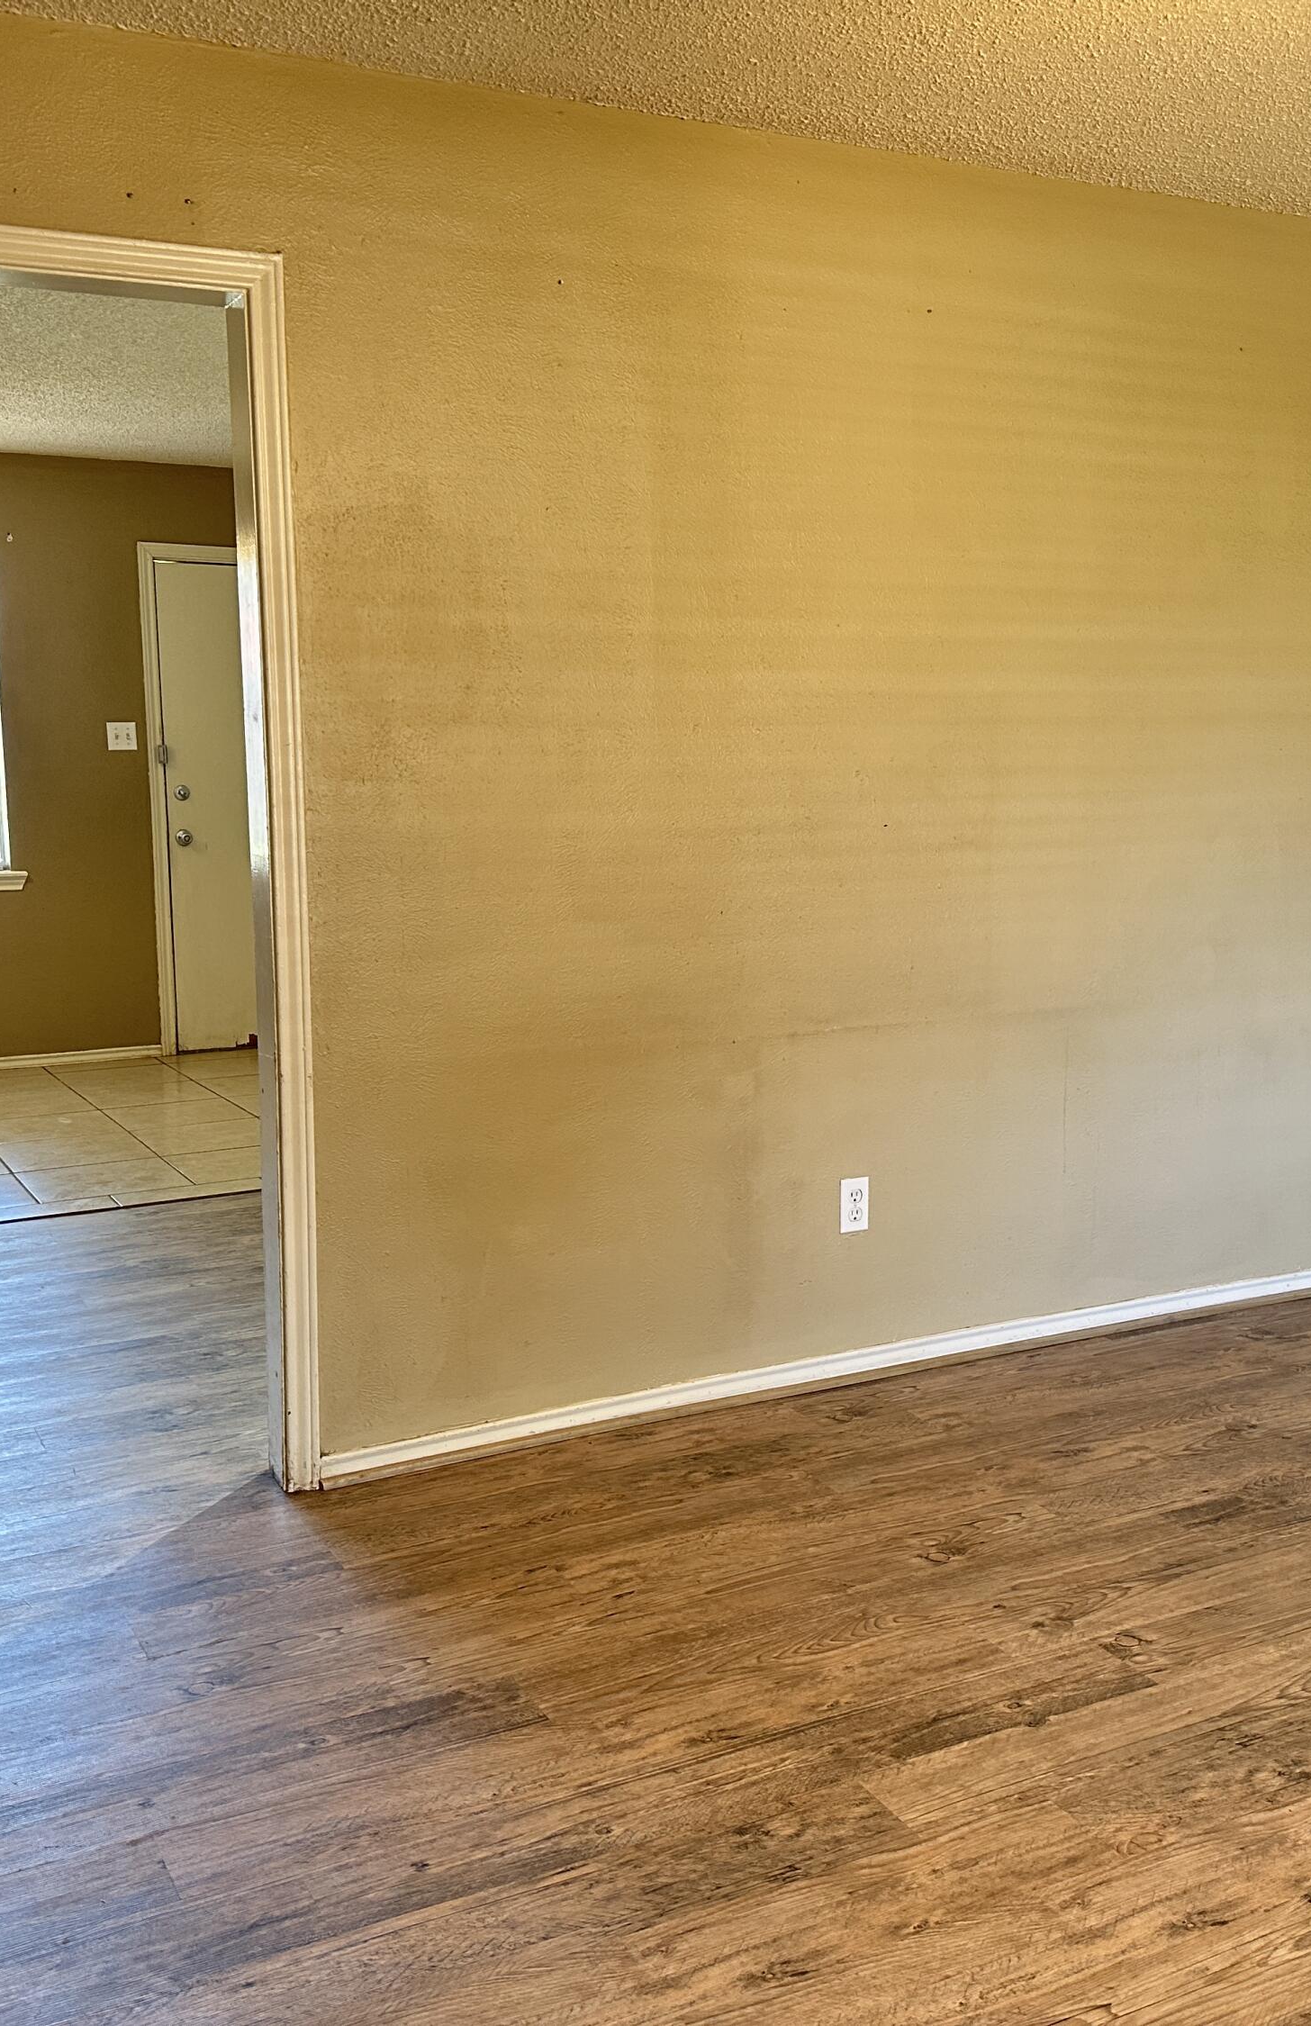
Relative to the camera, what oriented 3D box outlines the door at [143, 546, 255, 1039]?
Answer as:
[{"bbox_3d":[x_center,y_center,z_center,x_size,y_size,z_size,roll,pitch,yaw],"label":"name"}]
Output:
[{"bbox_3d":[-1.664,-0.881,8.107,0.910,2.040,0.050,-5,9,-28],"label":"door"}]

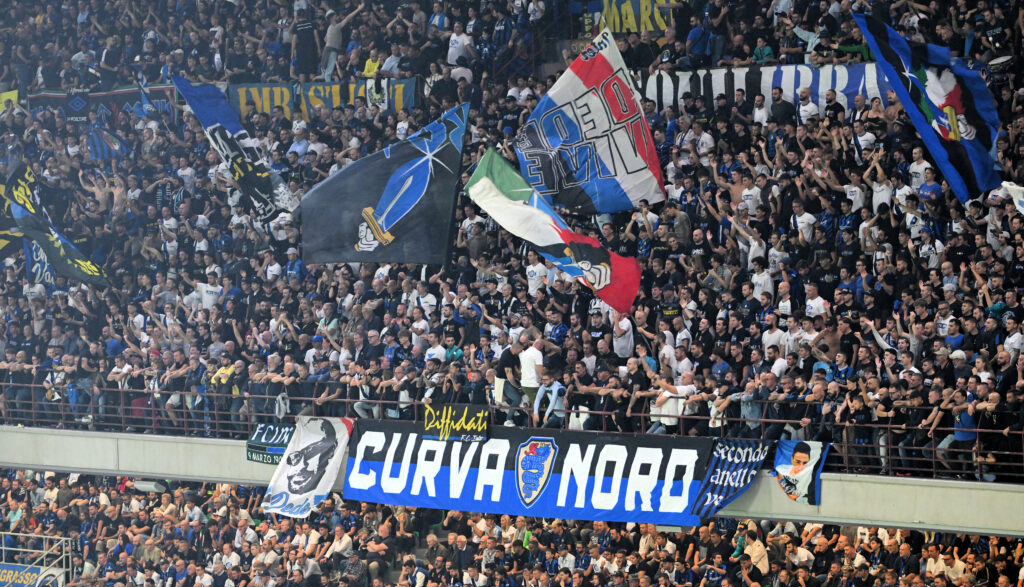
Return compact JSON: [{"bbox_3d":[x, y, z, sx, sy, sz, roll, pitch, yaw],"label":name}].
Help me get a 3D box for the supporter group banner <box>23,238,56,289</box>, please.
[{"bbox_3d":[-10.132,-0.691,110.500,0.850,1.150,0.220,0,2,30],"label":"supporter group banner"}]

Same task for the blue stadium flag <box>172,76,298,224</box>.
[{"bbox_3d":[-5.746,-2.983,106.800,2.500,3.000,0.900,-1,2,20],"label":"blue stadium flag"}]

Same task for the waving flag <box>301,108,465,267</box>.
[{"bbox_3d":[-2.729,-2.315,108.756,3.450,3.200,0.800,0,2,25],"label":"waving flag"}]

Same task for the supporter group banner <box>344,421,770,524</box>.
[{"bbox_3d":[0.582,3.219,92.119,0.150,1.570,12.200,-2,2,-38],"label":"supporter group banner"}]

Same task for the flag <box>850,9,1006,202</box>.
[{"bbox_3d":[8.210,-3.645,101.421,2.850,3.700,0.800,-1,2,20],"label":"flag"}]

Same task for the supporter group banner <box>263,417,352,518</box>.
[{"bbox_3d":[-4.213,3.585,105.500,0.400,2.050,2.200,-3,3,-41],"label":"supporter group banner"}]

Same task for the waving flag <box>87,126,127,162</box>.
[{"bbox_3d":[-9.848,-3.628,124.664,1.000,0.880,0.300,0,2,25],"label":"waving flag"}]

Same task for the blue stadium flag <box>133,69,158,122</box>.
[{"bbox_3d":[-8.303,-4.508,116.000,0.620,1.150,0.250,0,2,22],"label":"blue stadium flag"}]

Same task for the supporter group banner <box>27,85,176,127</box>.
[{"bbox_3d":[-10.441,-4.720,129.941,0.120,1.100,6.470,-3,3,-41],"label":"supporter group banner"}]

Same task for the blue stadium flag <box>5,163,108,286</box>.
[{"bbox_3d":[-10.576,-1.599,118.623,2.300,2.800,0.800,0,2,25],"label":"blue stadium flag"}]

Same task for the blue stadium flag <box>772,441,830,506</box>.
[{"bbox_3d":[4.868,3.015,86.620,0.150,1.060,1.450,-2,2,-38],"label":"blue stadium flag"}]

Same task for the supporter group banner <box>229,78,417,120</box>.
[{"bbox_3d":[-4.609,-4.643,123.176,0.120,1.100,7.237,-3,3,-41],"label":"supporter group banner"}]

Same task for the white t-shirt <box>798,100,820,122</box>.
[{"bbox_3d":[5.773,-3.365,99.025,0.520,0.680,0.300,0,2,40],"label":"white t-shirt"}]

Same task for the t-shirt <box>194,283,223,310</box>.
[{"bbox_3d":[-6.261,0.124,105.985,0.520,0.680,0.300,-1,2,20],"label":"t-shirt"}]

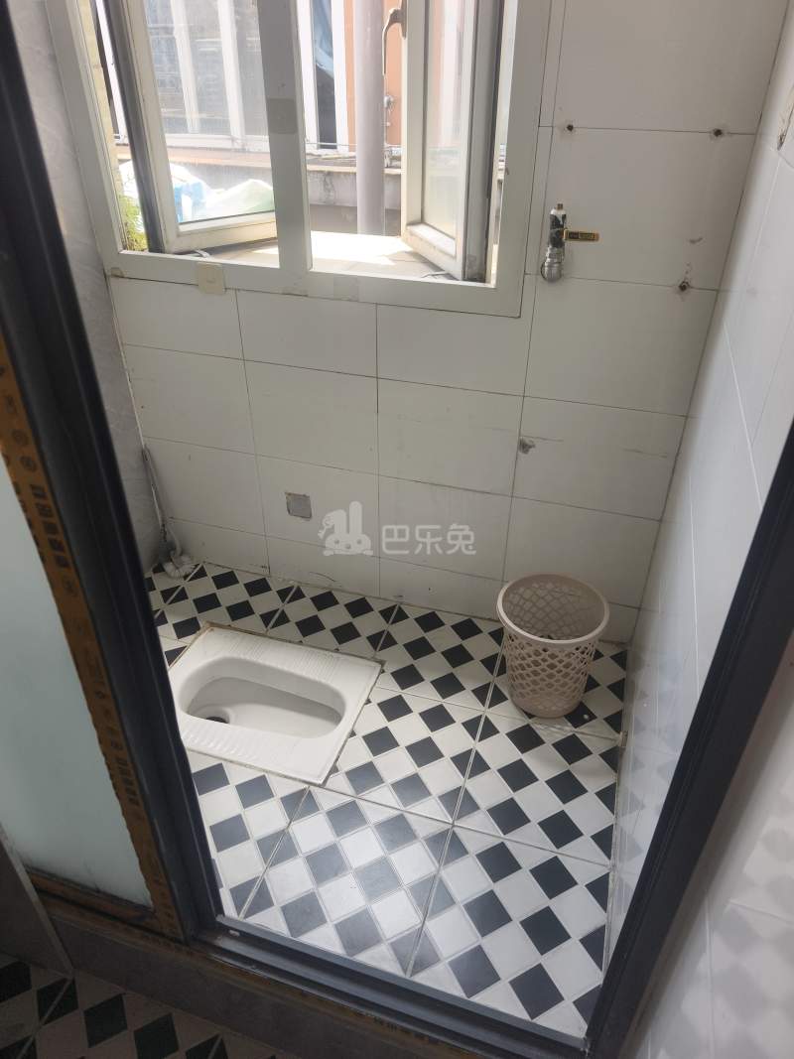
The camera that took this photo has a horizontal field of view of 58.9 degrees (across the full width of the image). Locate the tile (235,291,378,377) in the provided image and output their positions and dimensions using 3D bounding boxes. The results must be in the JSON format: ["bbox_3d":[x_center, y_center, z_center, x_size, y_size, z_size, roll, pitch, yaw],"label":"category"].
[{"bbox_3d":[-0.203,-0.447,1.597,0.335,0.172,0.010,10,35,15],"label":"tile"}]

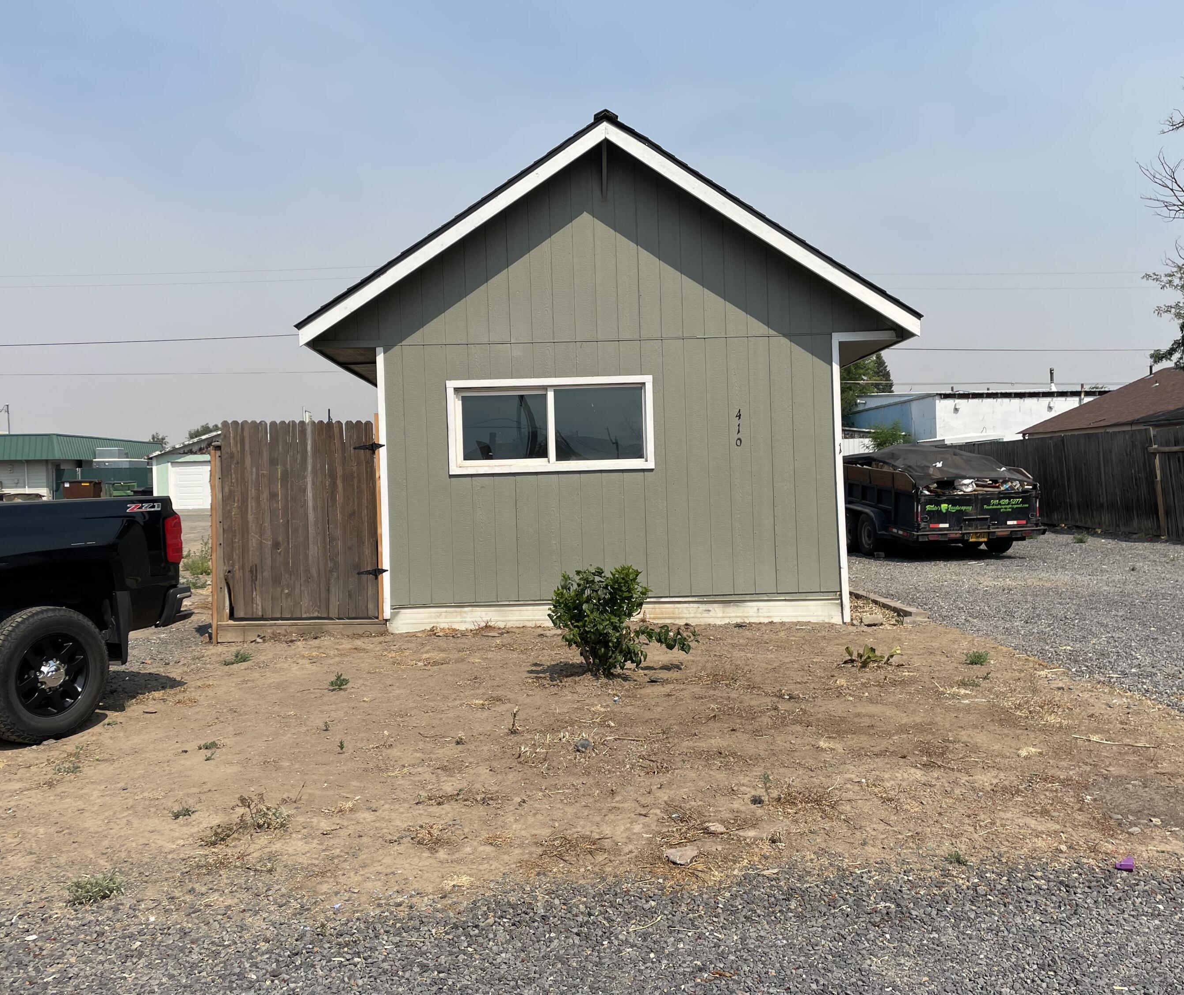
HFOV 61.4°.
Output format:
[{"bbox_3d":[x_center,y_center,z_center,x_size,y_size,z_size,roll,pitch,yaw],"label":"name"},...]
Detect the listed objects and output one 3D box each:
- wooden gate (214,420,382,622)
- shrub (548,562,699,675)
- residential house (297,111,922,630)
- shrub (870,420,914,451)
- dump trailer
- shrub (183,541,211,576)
[{"bbox_3d":[-2.743,0.309,9.270,1.610,2.060,0.130,-2,0,-2],"label":"wooden gate"},{"bbox_3d":[0.223,0.912,7.400,1.080,0.830,0.850,-2,0,-2],"label":"shrub"},{"bbox_3d":[0.001,-1.164,13.247,5.660,4.720,8.500,-2,0,-2],"label":"residential house"},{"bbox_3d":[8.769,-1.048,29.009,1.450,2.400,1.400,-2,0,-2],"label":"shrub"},{"bbox_3d":[5.987,-0.051,18.735,2.400,1.950,5.500,-2,3,-6],"label":"dump trailer"},{"bbox_3d":[-6.223,0.917,15.600,0.650,0.620,0.600,-2,0,-2],"label":"shrub"}]

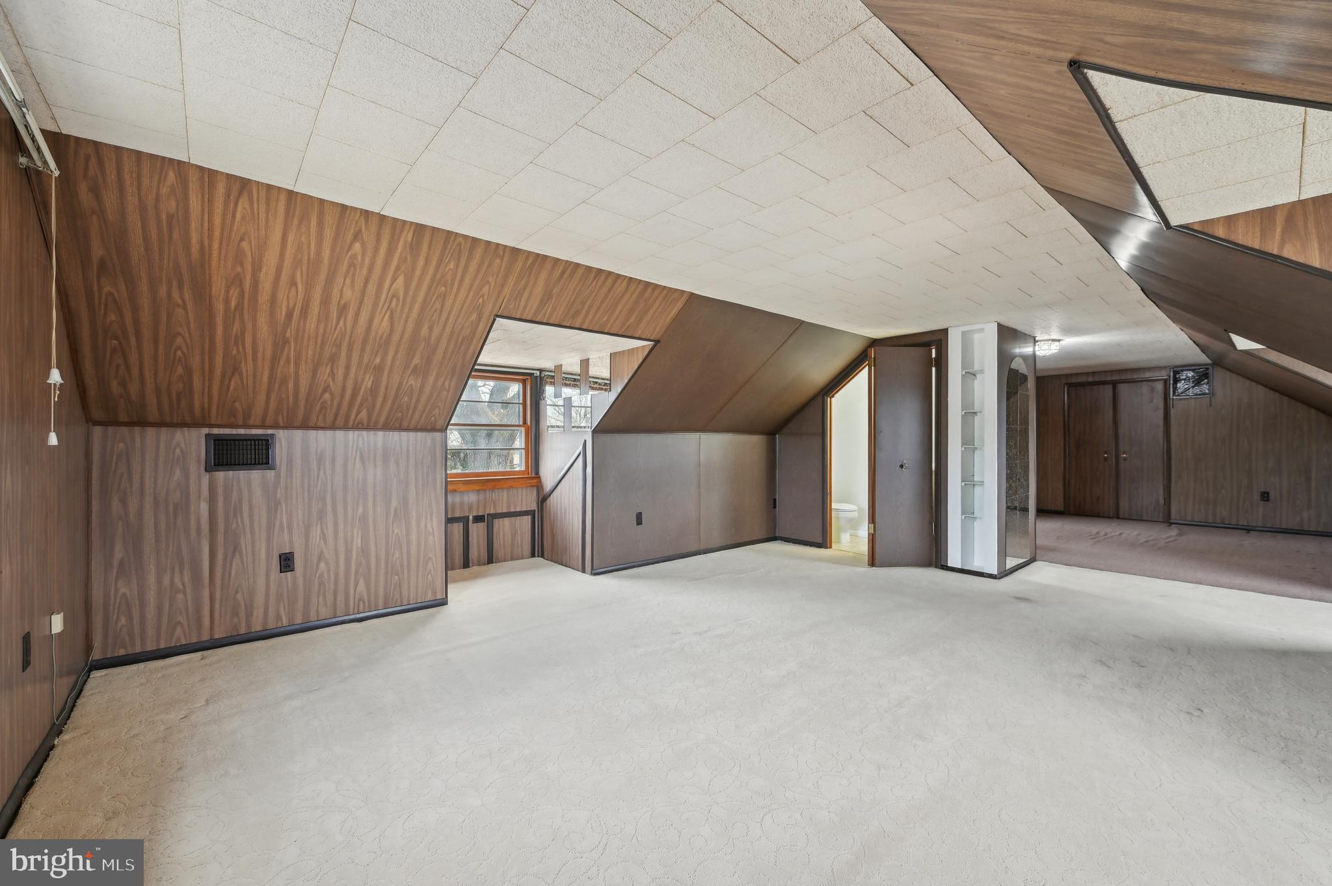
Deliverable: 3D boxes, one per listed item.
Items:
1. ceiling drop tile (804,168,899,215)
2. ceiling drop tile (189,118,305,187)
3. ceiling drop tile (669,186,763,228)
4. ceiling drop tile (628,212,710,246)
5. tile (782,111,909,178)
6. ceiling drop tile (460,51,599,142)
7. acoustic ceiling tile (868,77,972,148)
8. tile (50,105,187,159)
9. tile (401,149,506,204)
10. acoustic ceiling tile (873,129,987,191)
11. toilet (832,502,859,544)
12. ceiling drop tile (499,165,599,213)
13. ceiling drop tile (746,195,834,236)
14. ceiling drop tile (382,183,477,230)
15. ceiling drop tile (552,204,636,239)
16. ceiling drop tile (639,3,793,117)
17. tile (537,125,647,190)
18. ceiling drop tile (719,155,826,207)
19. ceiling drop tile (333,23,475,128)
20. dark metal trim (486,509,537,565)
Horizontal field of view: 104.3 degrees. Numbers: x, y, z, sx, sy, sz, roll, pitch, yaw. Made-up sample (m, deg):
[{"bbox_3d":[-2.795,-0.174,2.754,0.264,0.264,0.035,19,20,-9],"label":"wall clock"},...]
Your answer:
[{"bbox_3d":[0.739,-1.002,2.068,0.305,0.018,0.305,0,0,-40],"label":"ceiling drop tile"},{"bbox_3d":[-1.477,-1.019,1.828,0.305,0.018,0.335,0,1,-41],"label":"ceiling drop tile"},{"bbox_3d":[0.207,-1.010,2.222,0.306,0.018,0.304,0,0,-41],"label":"ceiling drop tile"},{"bbox_3d":[0.007,-1.012,2.451,0.306,0.018,0.304,0,0,-41],"label":"ceiling drop tile"},{"bbox_3d":[0.607,-1.006,1.764,0.306,0.018,0.304,0,0,-41],"label":"tile"},{"bbox_3d":[-0.398,-1.004,1.516,0.305,0.018,0.305,0,1,-41],"label":"ceiling drop tile"},{"bbox_3d":[0.776,-1.002,1.573,0.305,0.018,0.204,0,0,-40],"label":"acoustic ceiling tile"},{"bbox_3d":[-1.779,-1.021,1.712,0.305,0.018,0.183,0,1,-41],"label":"tile"},{"bbox_3d":[-0.796,-1.002,1.963,0.305,0.018,0.305,0,0,-40],"label":"tile"},{"bbox_3d":[0.939,-1.005,1.848,0.306,0.018,0.304,0,0,-41],"label":"acoustic ceiling tile"},{"bbox_3d":[1.913,0.765,6.024,0.430,0.750,0.700,0,0,-40],"label":"toilet"},{"bbox_3d":[-0.461,-1.002,2.044,0.305,0.018,0.305,0,0,-40],"label":"ceiling drop tile"},{"bbox_3d":[0.540,-1.009,2.306,0.306,0.018,0.304,0,0,-41],"label":"ceiling drop tile"},{"bbox_3d":[-1.016,-1.019,2.227,0.305,0.018,0.341,0,1,-41],"label":"ceiling drop tile"},{"bbox_3d":[-0.324,-1.002,2.349,0.305,0.018,0.305,0,0,-40],"label":"ceiling drop tile"},{"bbox_3d":[0.135,-1.002,1.375,0.305,0.018,0.305,0,0,-40],"label":"ceiling drop tile"},{"bbox_3d":[-0.267,-1.009,1.835,0.306,0.018,0.304,0,0,-41],"label":"tile"},{"bbox_3d":[0.408,-1.000,1.983,0.305,0.018,0.305,0,1,-41],"label":"ceiling drop tile"},{"bbox_3d":[-0.729,-1.008,1.435,0.306,0.018,0.304,0,0,-41],"label":"ceiling drop tile"},{"bbox_3d":[-1.476,0.904,4.989,0.488,0.475,0.020,0,0,-40],"label":"dark metal trim"}]

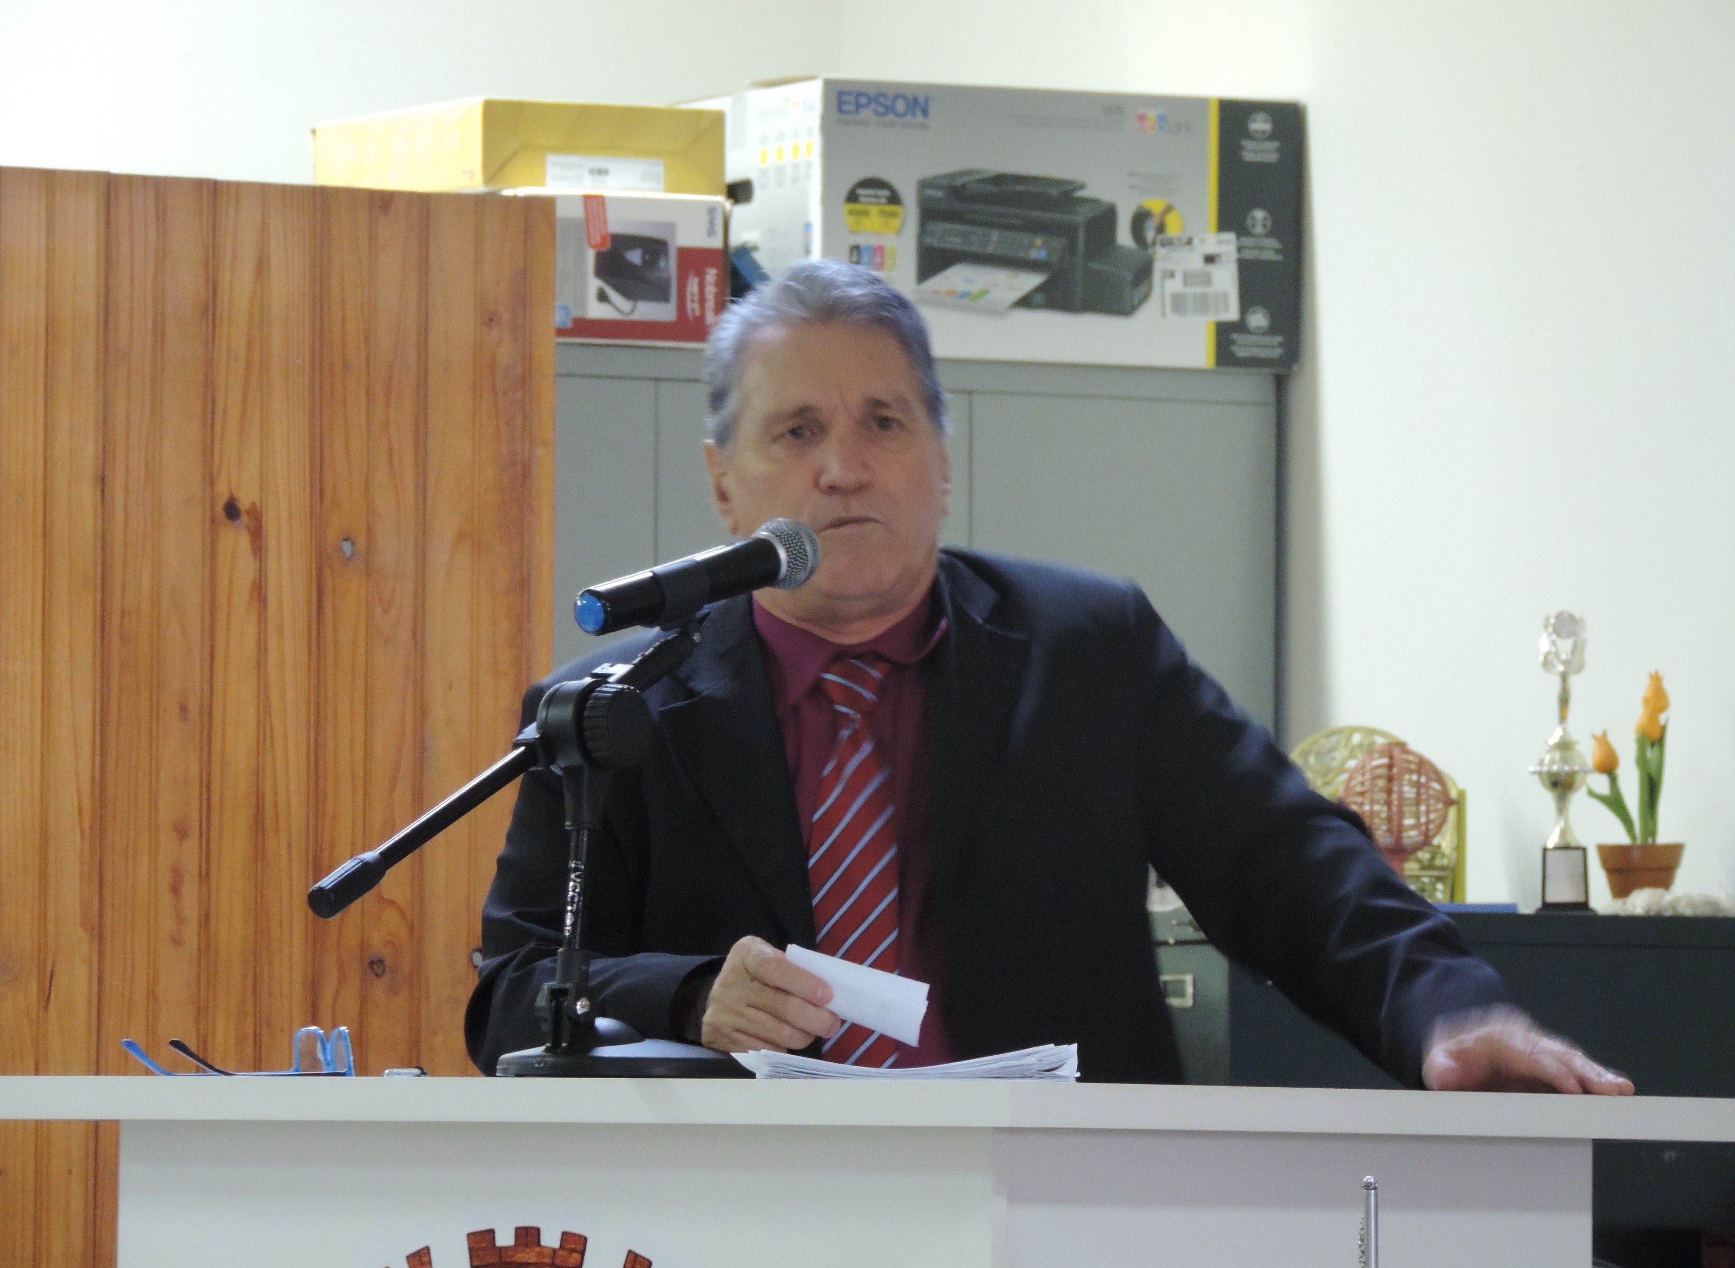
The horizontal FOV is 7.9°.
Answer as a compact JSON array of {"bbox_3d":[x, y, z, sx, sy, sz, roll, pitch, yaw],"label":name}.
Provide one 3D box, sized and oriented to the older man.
[{"bbox_3d":[0.127,0.584,9.232,0.860,1.720,0.500,1,-3,-2],"label":"older man"}]

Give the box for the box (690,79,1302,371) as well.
[{"bbox_3d":[0.118,-0.441,14.023,0.590,0.301,0.450,2,-3,-25],"label":"box"}]

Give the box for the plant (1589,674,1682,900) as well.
[{"bbox_3d":[0.793,0.156,12.930,0.096,0.236,0.090,0,-3,0],"label":"plant"}]

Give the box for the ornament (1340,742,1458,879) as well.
[{"bbox_3d":[0.541,0.195,12.780,0.120,0.165,0.115,0,-3,0],"label":"ornament"}]

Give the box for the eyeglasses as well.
[{"bbox_3d":[-0.459,0.304,9.130,0.138,0.037,0.135,1,-3,-17],"label":"eyeglasses"}]

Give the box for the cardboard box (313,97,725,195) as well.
[{"bbox_3d":[-0.382,-0.513,13.715,0.287,0.097,0.455,2,-3,-25],"label":"cardboard box"}]

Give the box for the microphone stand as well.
[{"bbox_3d":[-0.238,0.149,8.882,0.180,0.327,0.420,-2,-3,41],"label":"microphone stand"}]

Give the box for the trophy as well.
[{"bbox_3d":[0.713,0.132,12.830,0.067,0.308,0.062,0,-3,0],"label":"trophy"}]

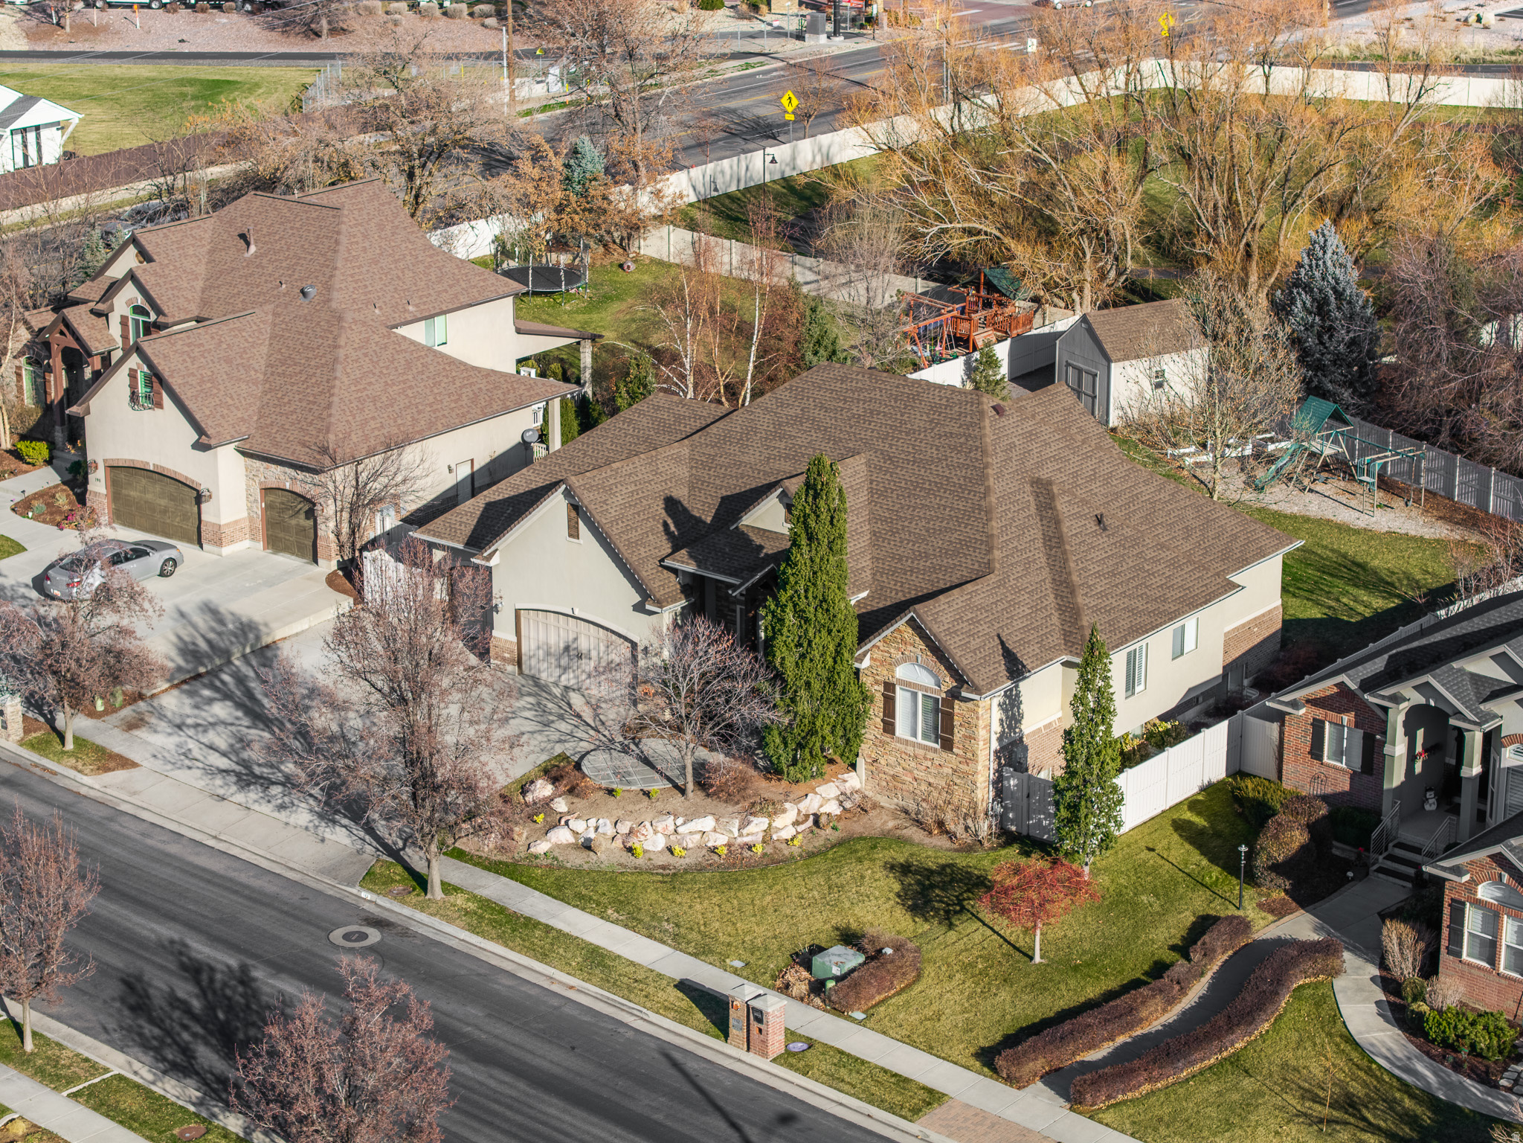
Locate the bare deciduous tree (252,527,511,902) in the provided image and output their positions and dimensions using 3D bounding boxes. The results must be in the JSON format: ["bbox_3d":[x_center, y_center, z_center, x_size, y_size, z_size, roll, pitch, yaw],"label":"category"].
[{"bbox_3d":[-9.765,4.058,80.997,6.800,9.800,6.400,0,19,0],"label":"bare deciduous tree"}]

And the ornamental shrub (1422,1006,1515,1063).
[{"bbox_3d":[16.597,10.805,72.081,2.400,0.950,1.300,16,25,40],"label":"ornamental shrub"}]

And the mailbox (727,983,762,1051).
[{"bbox_3d":[-0.393,10.674,74.159,0.680,1.550,0.660,14,24,36],"label":"mailbox"}]

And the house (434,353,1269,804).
[{"bbox_3d":[2.928,-1.996,97.419,23.950,9.700,18.200,14,23,37],"label":"house"}]

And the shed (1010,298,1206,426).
[{"bbox_3d":[15.008,-8.687,125.010,4.800,4.230,3.900,-11,21,-28],"label":"shed"}]

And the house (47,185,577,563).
[{"bbox_3d":[-16.963,-9.125,115.324,21.000,10.200,21.000,14,23,36],"label":"house"}]

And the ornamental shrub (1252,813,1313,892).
[{"bbox_3d":[13.916,7.523,82.333,1.700,1.500,1.800,0,18,0],"label":"ornamental shrub"}]

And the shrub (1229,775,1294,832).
[{"bbox_3d":[14.057,6.438,86.119,2.000,1.150,1.800,16,25,40],"label":"shrub"}]

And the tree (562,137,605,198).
[{"bbox_3d":[-9.131,-19.841,157.145,2.700,4.853,2.700,0,18,0],"label":"tree"}]

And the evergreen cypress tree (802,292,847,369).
[{"bbox_3d":[2.572,-9.394,126.688,1.900,4.200,1.900,0,19,0],"label":"evergreen cypress tree"}]

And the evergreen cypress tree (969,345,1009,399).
[{"bbox_3d":[9.230,-8.020,125.093,1.650,2.550,1.650,0,19,0],"label":"evergreen cypress tree"}]

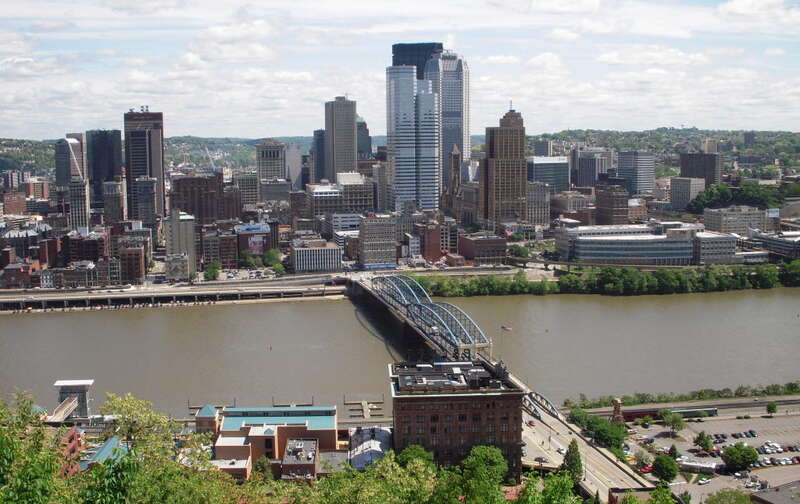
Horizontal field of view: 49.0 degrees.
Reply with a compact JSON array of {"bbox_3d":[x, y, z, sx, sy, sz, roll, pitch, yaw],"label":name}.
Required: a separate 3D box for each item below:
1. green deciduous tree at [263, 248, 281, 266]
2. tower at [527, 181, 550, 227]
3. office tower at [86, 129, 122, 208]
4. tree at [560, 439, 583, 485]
[{"bbox_3d":[-116.420,6.660,789.440,14.000,16.500,14.000,-1,8,0],"label":"green deciduous tree"},{"bbox_3d":[163.540,-56.540,1073.780,34.000,56.750,32.000,-2,7,-13],"label":"tower"},{"bbox_3d":[-399.550,-100.790,1194.290,39.850,127.250,41.000,-2,8,-13],"label":"office tower"},{"bbox_3d":[52.820,65.790,269.990,6.000,15.300,6.000,-1,7,0],"label":"tree"}]

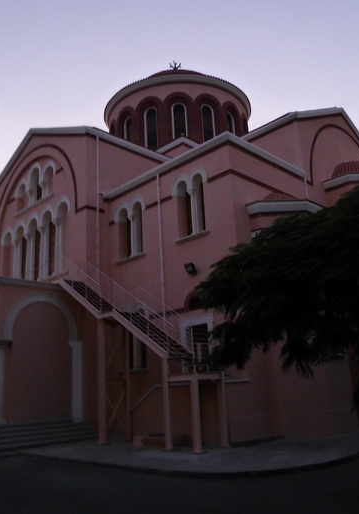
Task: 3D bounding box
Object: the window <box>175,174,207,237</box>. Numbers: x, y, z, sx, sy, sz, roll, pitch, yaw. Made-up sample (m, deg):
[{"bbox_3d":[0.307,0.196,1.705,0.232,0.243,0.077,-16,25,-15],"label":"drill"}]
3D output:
[{"bbox_3d":[0.490,-1.893,17.894,0.312,2.223,1.462,12,-21,-43],"label":"window"}]

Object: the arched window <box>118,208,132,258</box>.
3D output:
[{"bbox_3d":[-2.267,-1.022,20.583,0.292,2.242,0.799,12,-21,-43],"label":"arched window"}]

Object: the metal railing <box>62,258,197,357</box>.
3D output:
[{"bbox_3d":[-2.253,1.581,17.506,1.121,4.680,6.435,12,-21,-43],"label":"metal railing"}]

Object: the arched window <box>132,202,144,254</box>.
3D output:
[{"bbox_3d":[-1.689,-1.205,20.019,0.292,2.242,0.741,12,-21,-43],"label":"arched window"}]

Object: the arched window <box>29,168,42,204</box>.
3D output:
[{"bbox_3d":[-8.196,-3.991,27.361,0.369,2.521,1.292,11,-20,-42],"label":"arched window"}]

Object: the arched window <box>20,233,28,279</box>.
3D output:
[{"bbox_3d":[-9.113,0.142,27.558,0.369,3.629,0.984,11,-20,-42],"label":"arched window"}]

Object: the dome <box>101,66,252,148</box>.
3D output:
[{"bbox_3d":[-0.071,-10.488,37.890,11.439,9.840,11.439,11,-20,-42],"label":"dome"}]

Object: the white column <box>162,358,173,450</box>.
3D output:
[{"bbox_3d":[-0.336,4.573,14.955,0.172,2.768,0.172,11,-20,-42],"label":"white column"}]

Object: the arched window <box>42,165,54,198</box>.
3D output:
[{"bbox_3d":[-6.577,-3.787,24.190,0.292,1.560,0.956,12,-21,-43],"label":"arched window"}]

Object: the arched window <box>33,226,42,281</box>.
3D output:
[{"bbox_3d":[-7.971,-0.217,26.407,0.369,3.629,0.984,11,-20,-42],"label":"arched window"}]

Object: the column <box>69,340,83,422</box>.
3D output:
[{"bbox_3d":[-4.183,4.981,19.008,0.487,3.101,0.409,12,-21,-43],"label":"column"}]

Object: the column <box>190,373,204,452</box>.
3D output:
[{"bbox_3d":[0.470,4.586,13.994,0.191,2.177,0.191,11,-20,-42],"label":"column"}]

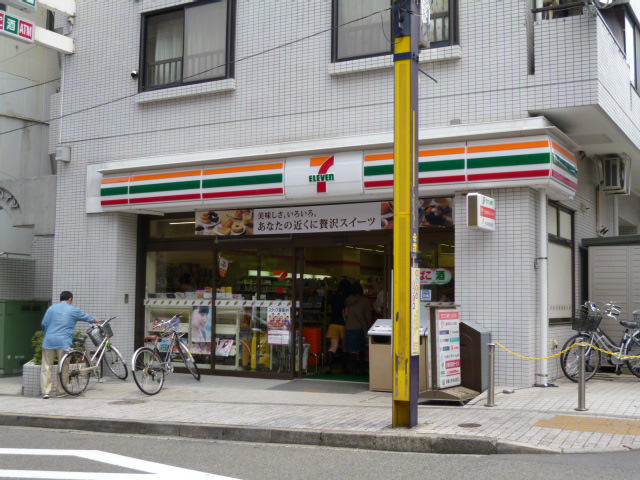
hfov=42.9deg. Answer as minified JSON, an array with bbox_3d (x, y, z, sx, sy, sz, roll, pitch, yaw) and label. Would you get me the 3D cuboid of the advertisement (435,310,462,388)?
[{"bbox_3d":[1.536,1.313,9.884,0.090,0.913,0.670,-2,-5,34],"label":"advertisement"}]

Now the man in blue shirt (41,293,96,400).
[{"bbox_3d":[-3.738,1.539,12.125,0.680,1.600,0.500,-2,-5,25],"label":"man in blue shirt"}]

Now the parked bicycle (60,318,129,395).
[{"bbox_3d":[-3.464,1.757,12.661,0.560,1.080,1.680,-1,-5,22],"label":"parked bicycle"}]

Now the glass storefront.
[{"bbox_3d":[-0.620,0.777,12.272,5.566,2.643,0.250,-2,-5,29],"label":"glass storefront"}]

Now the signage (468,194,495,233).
[{"bbox_3d":[2.042,-0.324,10.232,0.130,0.431,0.720,-2,-5,29],"label":"signage"}]

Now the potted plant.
[{"bbox_3d":[-4.018,1.893,12.516,0.800,1.000,0.650,-2,-5,29],"label":"potted plant"}]

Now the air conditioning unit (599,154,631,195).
[{"bbox_3d":[5.267,-1.117,14.427,0.290,0.560,0.780,-2,-5,29],"label":"air conditioning unit"}]

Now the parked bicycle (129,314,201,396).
[{"bbox_3d":[-2.166,1.647,12.025,0.560,1.080,1.680,-2,-5,28],"label":"parked bicycle"}]

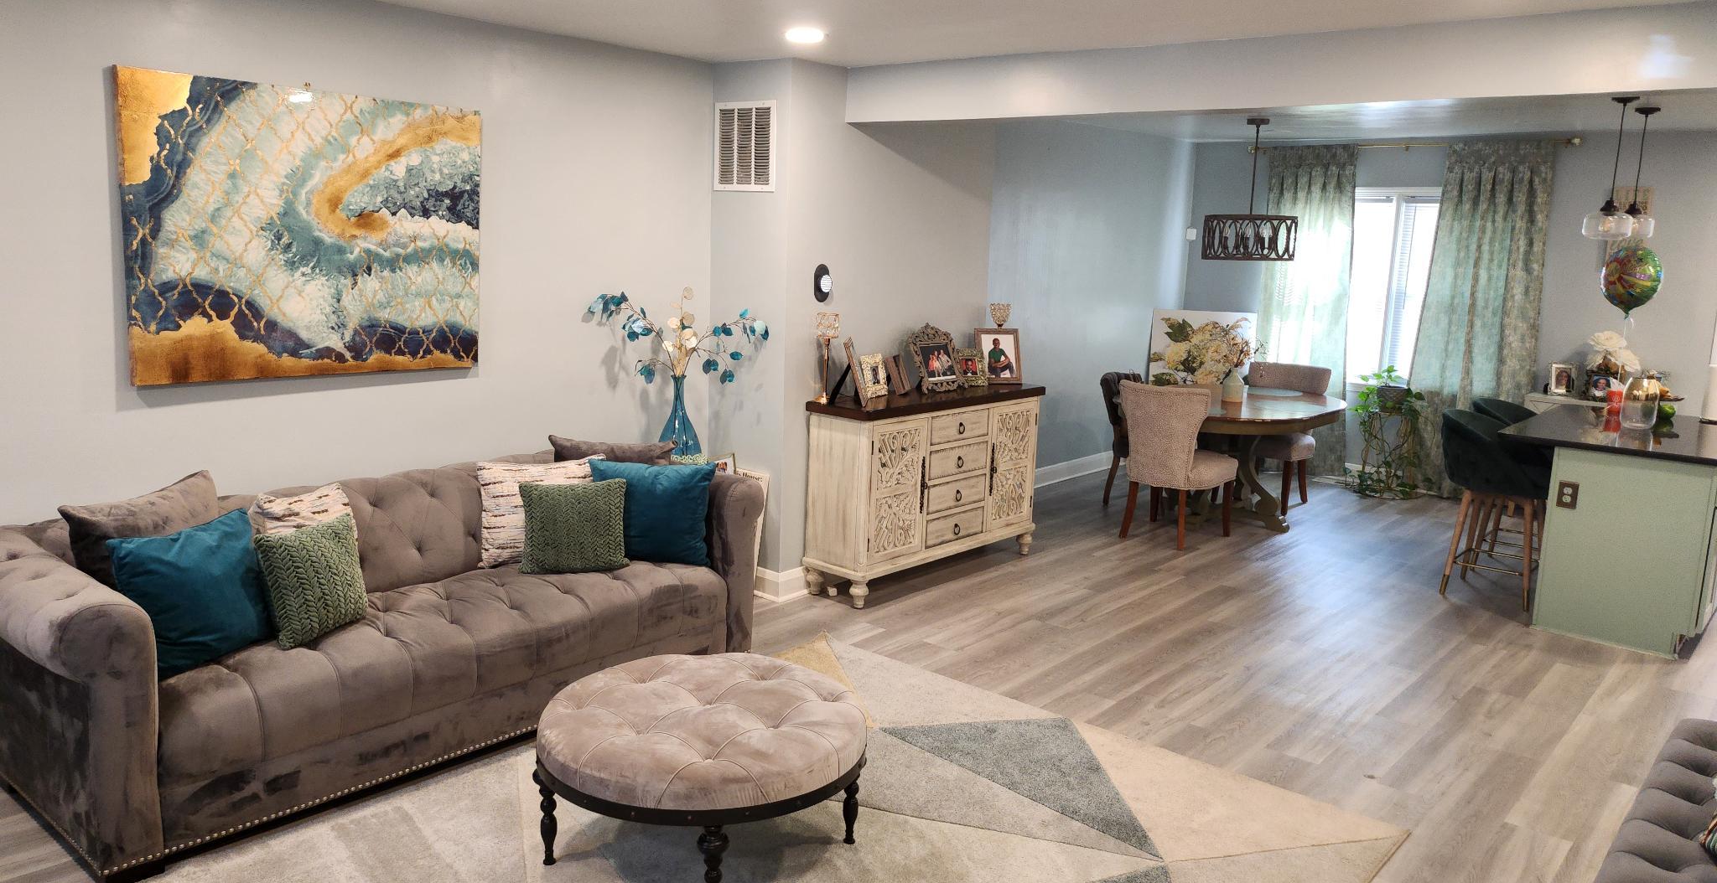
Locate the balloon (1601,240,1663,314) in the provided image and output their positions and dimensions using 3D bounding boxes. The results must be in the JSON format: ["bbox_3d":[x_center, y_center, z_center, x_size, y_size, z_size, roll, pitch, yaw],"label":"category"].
[{"bbox_3d":[4.089,-0.870,6.299,0.330,0.380,0.210,8,12,32],"label":"balloon"}]

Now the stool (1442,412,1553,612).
[{"bbox_3d":[3.278,0.337,6.080,0.560,0.910,0.510,10,13,39],"label":"stool"}]

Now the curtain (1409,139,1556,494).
[{"bbox_3d":[4.313,-0.807,8.312,0.760,2.460,0.140,10,13,39],"label":"curtain"}]

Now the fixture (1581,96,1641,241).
[{"bbox_3d":[3.522,-1.267,5.542,0.230,0.650,0.230,10,13,39],"label":"fixture"}]

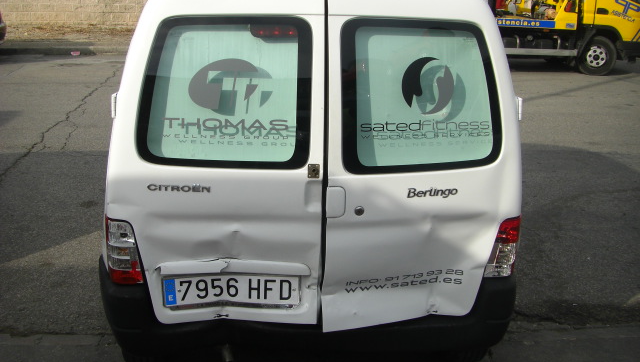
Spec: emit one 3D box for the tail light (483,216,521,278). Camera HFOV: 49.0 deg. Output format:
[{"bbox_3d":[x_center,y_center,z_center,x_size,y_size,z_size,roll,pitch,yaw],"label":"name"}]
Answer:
[{"bbox_3d":[0.746,0.268,2.870,0.140,0.240,0.120,-1,9,-6],"label":"tail light"}]

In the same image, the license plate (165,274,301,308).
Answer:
[{"bbox_3d":[-0.338,0.425,2.700,0.520,0.110,0.020,0,6,-2],"label":"license plate"}]

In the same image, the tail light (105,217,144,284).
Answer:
[{"bbox_3d":[-0.771,0.274,2.770,0.145,0.245,0.120,0,9,-1],"label":"tail light"}]

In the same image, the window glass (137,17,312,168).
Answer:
[{"bbox_3d":[-0.358,-0.332,2.635,0.650,0.560,0.040,1,1,3],"label":"window glass"}]

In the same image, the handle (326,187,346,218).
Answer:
[{"bbox_3d":[0.062,0.081,2.635,0.078,0.117,0.030,0,6,-5],"label":"handle"}]

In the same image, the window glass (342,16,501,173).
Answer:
[{"bbox_3d":[0.382,-0.321,2.670,0.610,0.575,0.040,-1,1,-8],"label":"window glass"}]

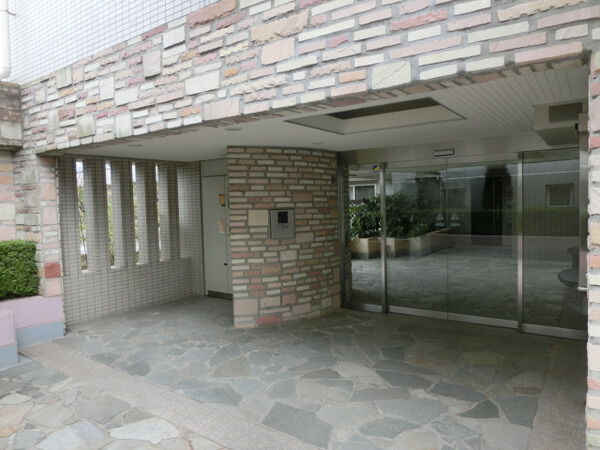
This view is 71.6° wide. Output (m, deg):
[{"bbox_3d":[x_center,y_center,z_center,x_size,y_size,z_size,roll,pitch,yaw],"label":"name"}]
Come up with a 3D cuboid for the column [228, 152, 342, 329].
[{"bbox_3d":[-0.130,0.120,5.526,0.680,2.225,1.580,1,4,35],"label":"column"}]

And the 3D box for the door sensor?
[{"bbox_3d":[1.746,-0.883,5.055,0.245,0.070,0.055,1,4,35],"label":"door sensor"}]

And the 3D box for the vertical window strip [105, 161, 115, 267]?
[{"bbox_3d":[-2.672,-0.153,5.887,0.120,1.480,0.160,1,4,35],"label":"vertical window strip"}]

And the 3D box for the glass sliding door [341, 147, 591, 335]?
[{"bbox_3d":[1.840,0.180,5.180,2.950,2.080,0.150,1,4,35],"label":"glass sliding door"}]

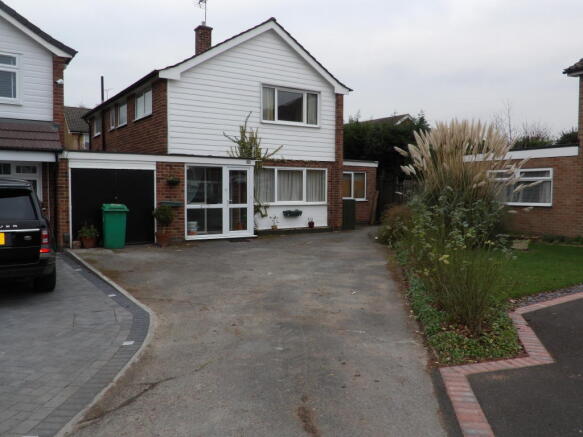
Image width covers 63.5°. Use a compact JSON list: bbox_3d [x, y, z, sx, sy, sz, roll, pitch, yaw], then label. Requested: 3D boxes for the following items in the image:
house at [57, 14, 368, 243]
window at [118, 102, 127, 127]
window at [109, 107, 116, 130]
[{"bbox_3d":[-3.833,-3.322,19.654,12.154,7.117,11.776,-2,5,-33],"label":"house"},{"bbox_3d":[-6.295,-3.823,17.669,0.102,0.765,1.305,-2,5,-33],"label":"window"},{"bbox_3d":[-7.144,-3.963,18.953,0.102,0.755,1.071,-2,5,-33],"label":"window"}]

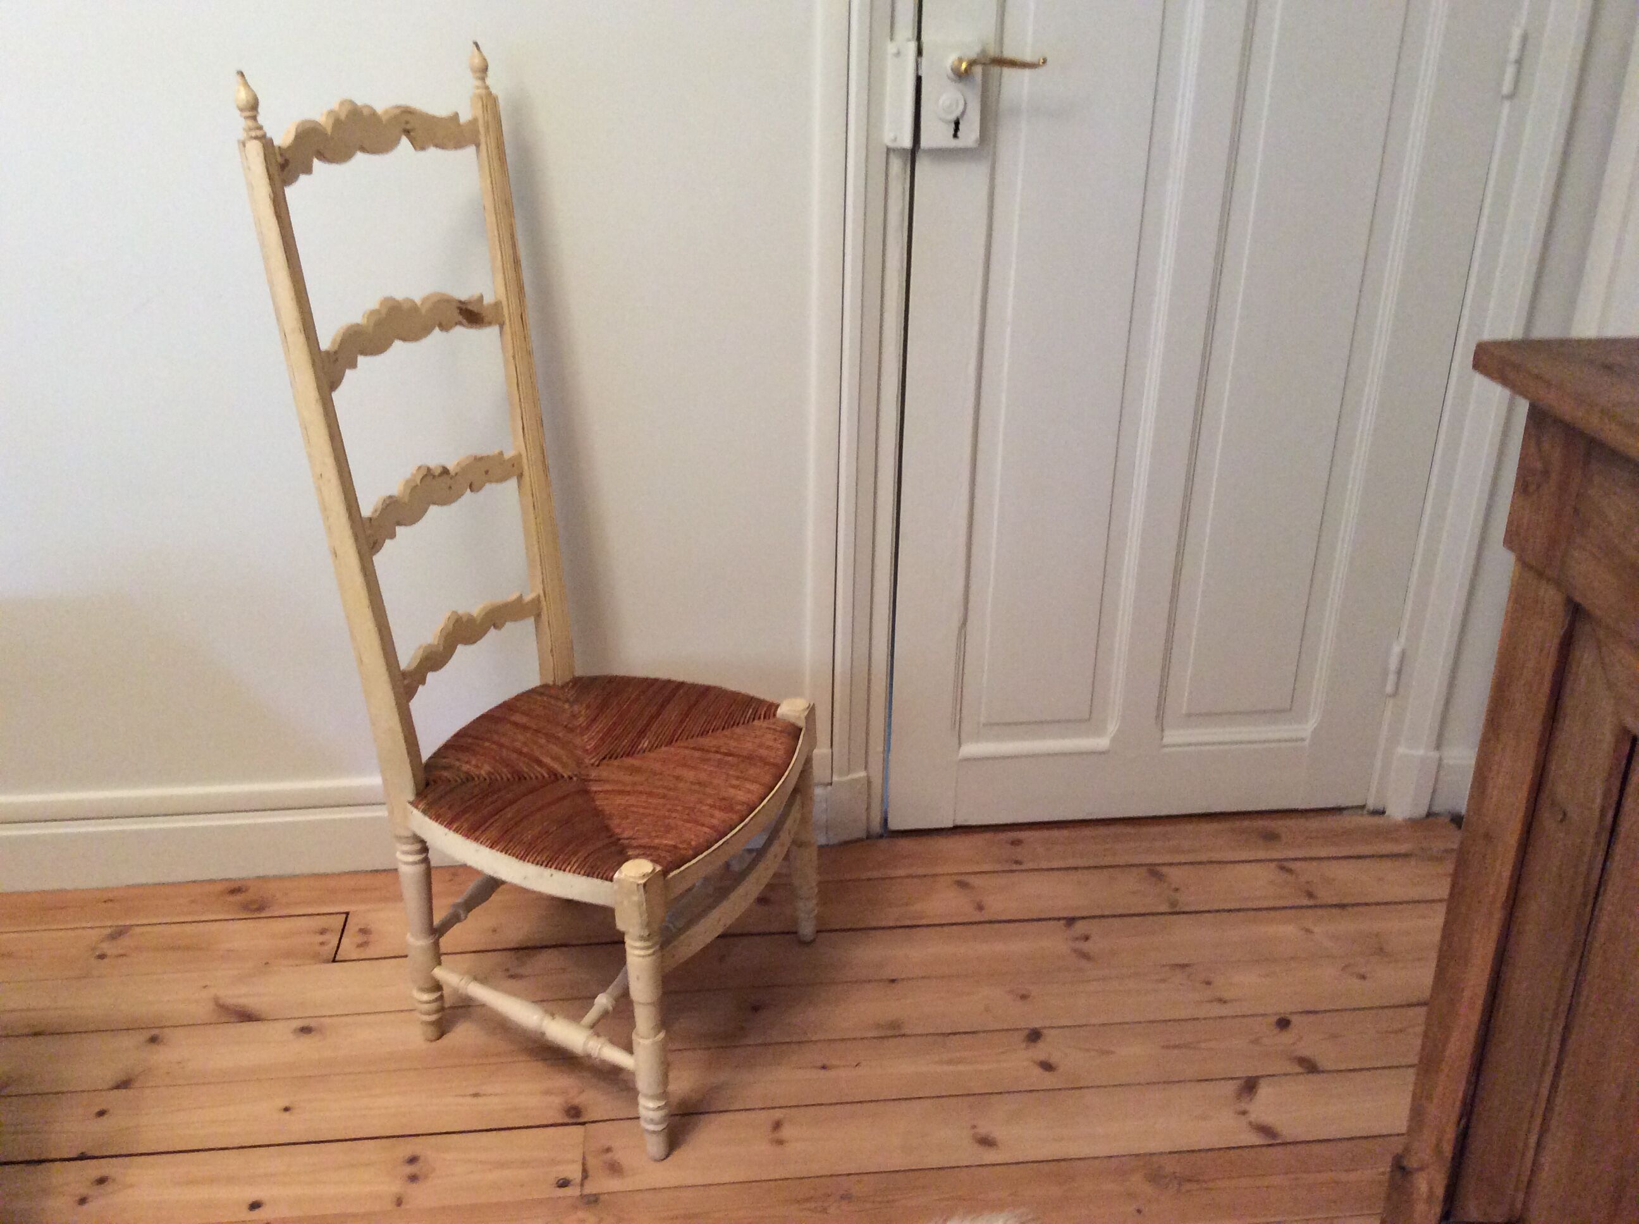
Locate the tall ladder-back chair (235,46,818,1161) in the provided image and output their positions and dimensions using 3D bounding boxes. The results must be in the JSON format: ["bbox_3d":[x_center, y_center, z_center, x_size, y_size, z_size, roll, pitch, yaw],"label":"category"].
[{"bbox_3d":[-0.269,-0.021,1.682,0.449,1.110,0.453,11,26,20],"label":"tall ladder-back chair"}]

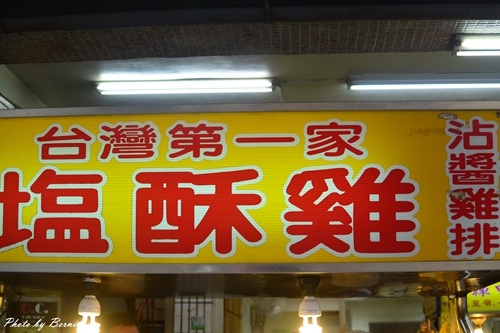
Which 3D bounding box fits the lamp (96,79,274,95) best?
[{"bbox_3d":[-0.441,-0.549,4.661,1.230,0.072,0.138,-1,-14,2],"label":"lamp"}]

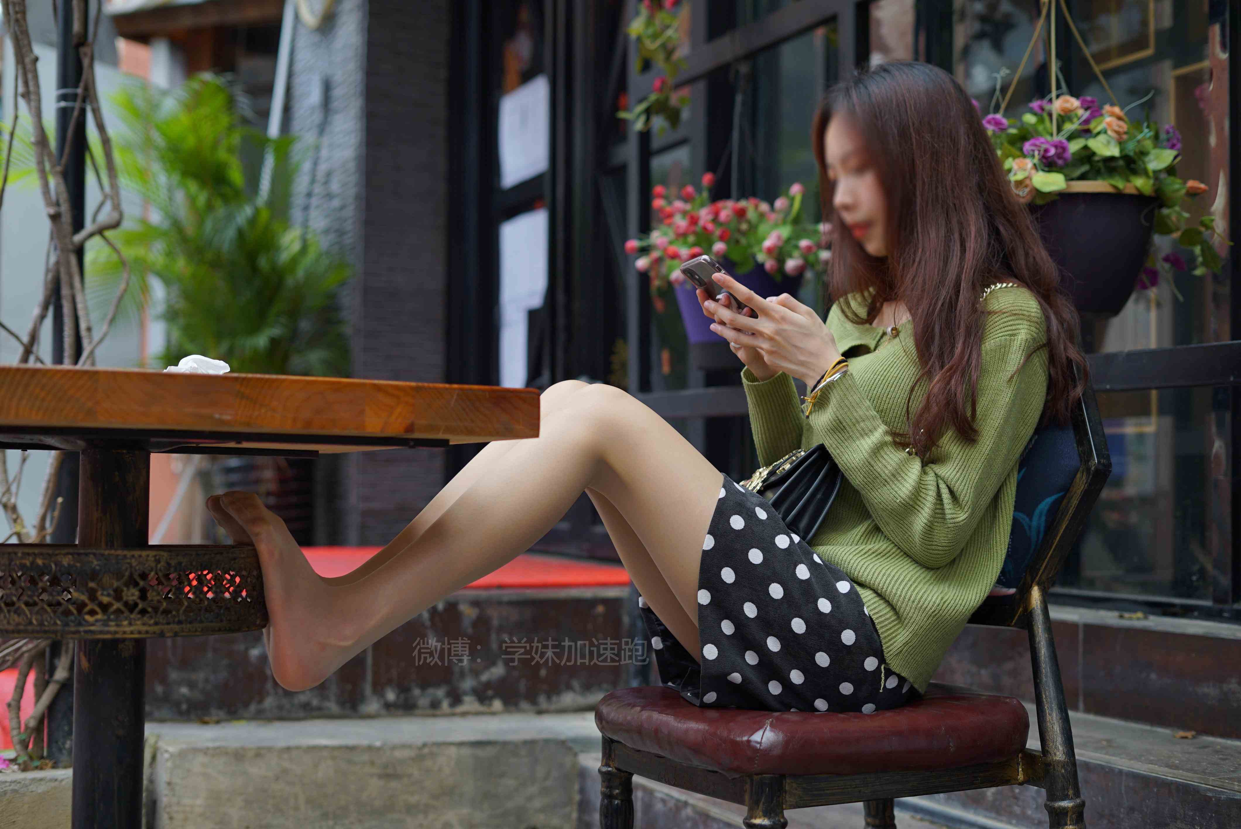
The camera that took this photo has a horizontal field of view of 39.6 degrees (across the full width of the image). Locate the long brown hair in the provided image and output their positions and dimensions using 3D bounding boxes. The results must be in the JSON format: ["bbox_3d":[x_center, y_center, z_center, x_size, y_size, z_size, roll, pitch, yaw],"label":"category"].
[{"bbox_3d":[0.425,-0.201,2.220,0.290,0.490,0.260,1,-2,-28],"label":"long brown hair"}]

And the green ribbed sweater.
[{"bbox_3d":[0.353,0.094,2.200,0.320,0.490,0.410,1,-2,-28],"label":"green ribbed sweater"}]

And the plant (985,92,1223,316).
[{"bbox_3d":[0.791,-0.346,2.850,0.410,0.360,0.390,-1,-2,16],"label":"plant"}]

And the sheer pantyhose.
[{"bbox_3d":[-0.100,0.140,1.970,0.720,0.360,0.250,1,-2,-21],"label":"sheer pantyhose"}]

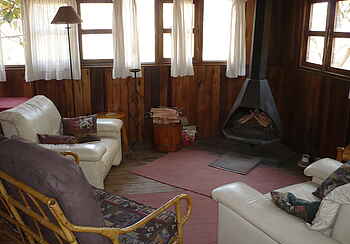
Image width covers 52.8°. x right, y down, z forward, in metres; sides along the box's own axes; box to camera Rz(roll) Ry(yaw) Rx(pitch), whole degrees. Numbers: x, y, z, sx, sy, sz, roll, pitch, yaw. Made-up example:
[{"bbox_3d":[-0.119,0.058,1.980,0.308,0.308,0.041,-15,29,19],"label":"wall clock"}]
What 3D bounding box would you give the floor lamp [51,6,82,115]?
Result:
[{"bbox_3d":[-1.220,-0.448,4.215,0.375,1.774,0.375,-2,15,-8],"label":"floor lamp"}]

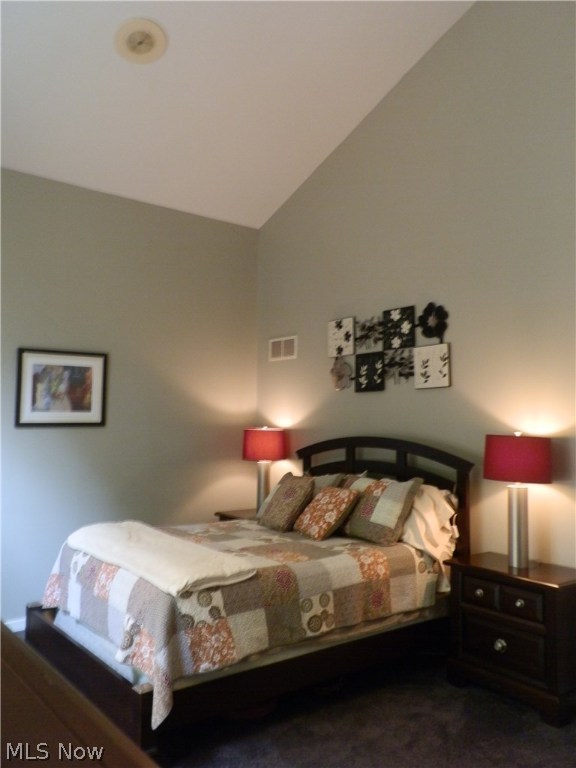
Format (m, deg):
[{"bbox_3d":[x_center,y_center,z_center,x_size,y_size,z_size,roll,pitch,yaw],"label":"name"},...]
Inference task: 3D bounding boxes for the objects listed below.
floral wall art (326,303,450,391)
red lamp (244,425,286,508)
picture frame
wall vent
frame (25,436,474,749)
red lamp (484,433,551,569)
[{"bbox_3d":[0.736,-0.261,4.696,0.040,0.629,1.256,3,-5,-37],"label":"floral wall art"},{"bbox_3d":[-0.215,0.778,5.570,0.377,0.772,0.377,1,-4,0],"label":"red lamp"},{"bbox_3d":[-1.780,0.041,4.918,0.697,0.601,0.030,3,-5,-37],"label":"picture frame"},{"bbox_3d":[-0.046,-0.320,5.746,0.020,0.203,0.439,3,-5,-37],"label":"wall vent"},{"bbox_3d":[-0.226,1.043,4.008,2.235,1.398,1.760,3,-5,-37],"label":"frame"},{"bbox_3d":[1.319,0.659,3.572,0.377,0.768,0.377,3,-5,-37],"label":"red lamp"}]

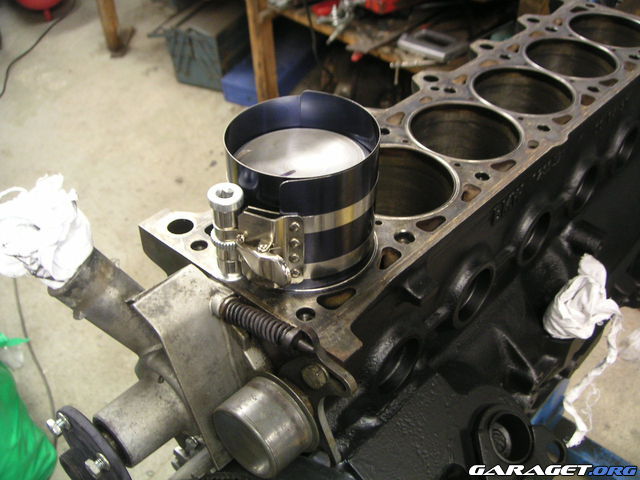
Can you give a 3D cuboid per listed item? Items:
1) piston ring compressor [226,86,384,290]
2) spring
[{"bbox_3d":[-0.011,-0.026,0.400,0.086,0.078,0.096,15,42,18],"label":"piston ring compressor"},{"bbox_3d":[-0.034,0.045,0.381,0.048,0.013,0.013,18,43,25],"label":"spring"}]

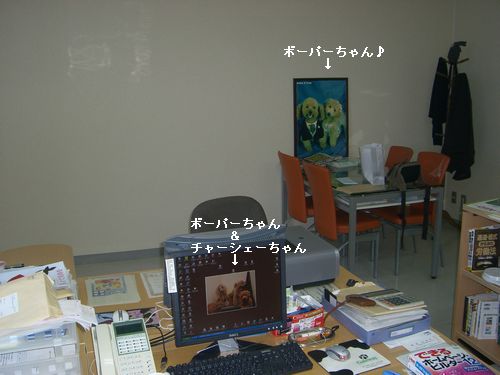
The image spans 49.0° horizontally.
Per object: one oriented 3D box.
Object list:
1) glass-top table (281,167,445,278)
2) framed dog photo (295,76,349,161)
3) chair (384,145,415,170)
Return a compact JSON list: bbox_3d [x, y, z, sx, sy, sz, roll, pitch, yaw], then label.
[{"bbox_3d":[0.847,0.249,4.500,0.760,0.710,1.240,-5,13,-17],"label":"glass-top table"},{"bbox_3d":[0.666,-0.610,5.013,0.545,0.757,0.030,-5,13,-18],"label":"framed dog photo"},{"bbox_3d":[1.106,0.105,4.806,0.520,0.870,0.430,-5,13,-18],"label":"chair"}]

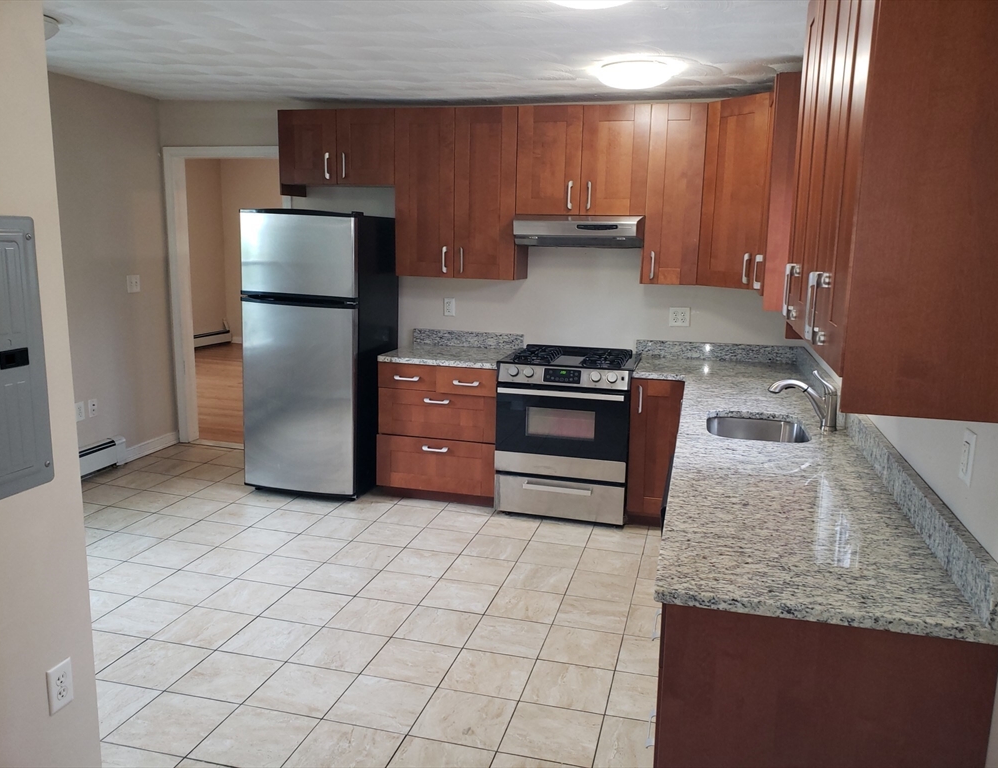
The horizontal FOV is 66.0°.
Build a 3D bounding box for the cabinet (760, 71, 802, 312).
[{"bbox_3d":[1.467,-0.901,3.734,0.330,1.060,0.450,4,11,14],"label":"cabinet"}]

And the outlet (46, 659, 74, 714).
[{"bbox_3d":[-1.131,0.781,1.983,0.012,0.120,0.077,4,11,14],"label":"outlet"}]

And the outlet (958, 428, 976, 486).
[{"bbox_3d":[1.048,0.163,1.730,0.012,0.121,0.076,4,11,14],"label":"outlet"}]

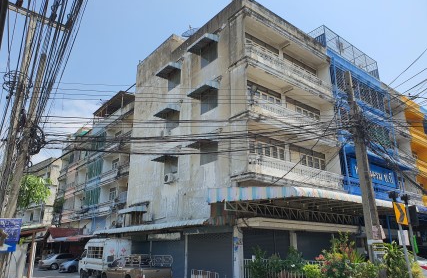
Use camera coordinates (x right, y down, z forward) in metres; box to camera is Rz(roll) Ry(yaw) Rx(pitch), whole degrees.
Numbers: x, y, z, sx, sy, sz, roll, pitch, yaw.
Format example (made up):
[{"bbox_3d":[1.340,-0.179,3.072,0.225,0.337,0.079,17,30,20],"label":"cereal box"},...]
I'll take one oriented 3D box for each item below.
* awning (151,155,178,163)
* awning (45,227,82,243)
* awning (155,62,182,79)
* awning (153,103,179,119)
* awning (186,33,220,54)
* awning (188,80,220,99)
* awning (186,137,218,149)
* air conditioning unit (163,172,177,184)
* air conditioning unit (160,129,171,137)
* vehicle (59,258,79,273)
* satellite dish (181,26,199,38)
[{"bbox_3d":[-3.144,1.109,20.766,0.983,0.470,1.747,14,-23,-37],"label":"awning"},{"bbox_3d":[-15.640,10.201,33.630,3.400,1.550,2.200,15,-24,-36],"label":"awning"},{"bbox_3d":[-3.271,-4.994,23.661,1.000,0.500,1.900,15,-24,-36],"label":"awning"},{"bbox_3d":[-3.150,-1.914,21.765,0.991,0.487,1.798,14,-23,-37],"label":"awning"},{"bbox_3d":[-0.649,-6.034,20.549,1.000,0.550,1.900,15,-24,-36],"label":"awning"},{"bbox_3d":[-0.634,-2.915,18.835,0.958,0.487,1.759,14,-23,-37],"label":"awning"},{"bbox_3d":[-0.652,0.238,18.400,1.000,0.480,1.850,15,-24,-36],"label":"awning"},{"bbox_3d":[-2.710,2.437,20.073,0.290,0.570,0.800,14,-23,-37],"label":"air conditioning unit"},{"bbox_3d":[-3.219,-0.395,21.674,0.290,0.570,0.800,14,-23,-37],"label":"air conditioning unit"},{"bbox_3d":[-11.151,10.931,28.368,4.200,1.470,1.700,12,-22,-32],"label":"vehicle"},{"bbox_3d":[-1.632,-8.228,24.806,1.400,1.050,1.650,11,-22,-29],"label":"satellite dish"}]

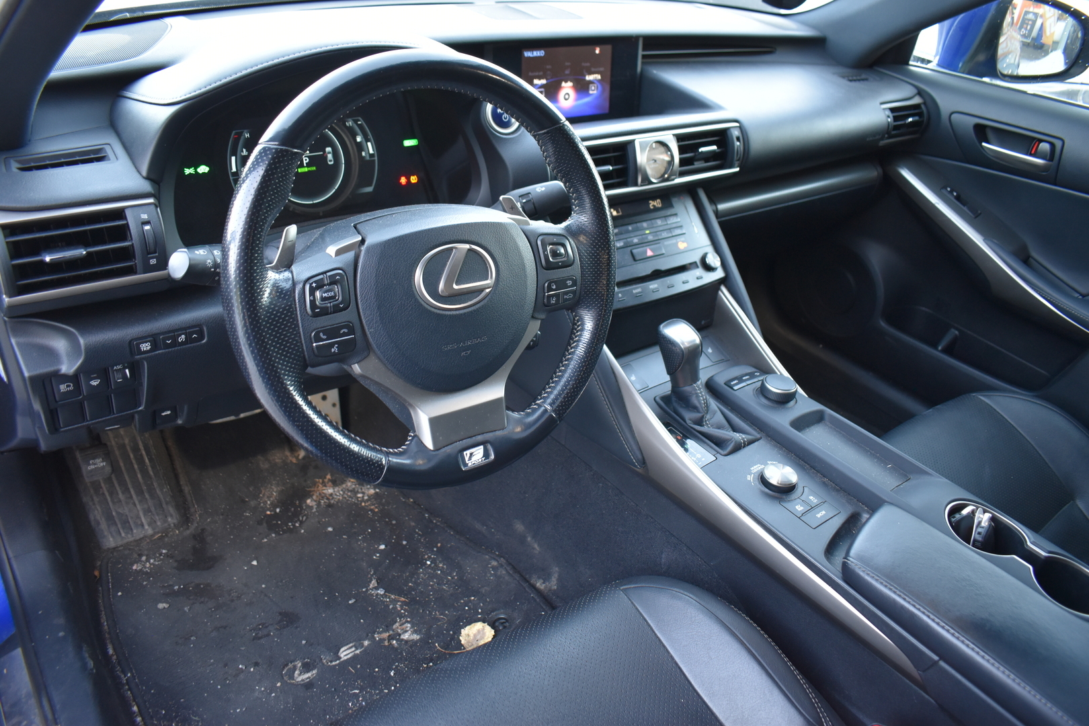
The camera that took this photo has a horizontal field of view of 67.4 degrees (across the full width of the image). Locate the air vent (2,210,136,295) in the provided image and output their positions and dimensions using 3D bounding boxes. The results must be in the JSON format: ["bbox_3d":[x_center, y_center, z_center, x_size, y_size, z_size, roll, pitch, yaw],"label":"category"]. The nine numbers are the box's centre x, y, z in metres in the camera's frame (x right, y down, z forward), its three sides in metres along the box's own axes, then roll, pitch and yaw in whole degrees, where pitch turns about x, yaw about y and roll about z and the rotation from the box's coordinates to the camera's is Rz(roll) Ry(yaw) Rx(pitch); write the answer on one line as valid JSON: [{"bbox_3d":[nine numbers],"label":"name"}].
[{"bbox_3d":[-0.415,-0.099,0.716,0.094,0.058,0.030,-17,24,-32],"label":"air vent"}]

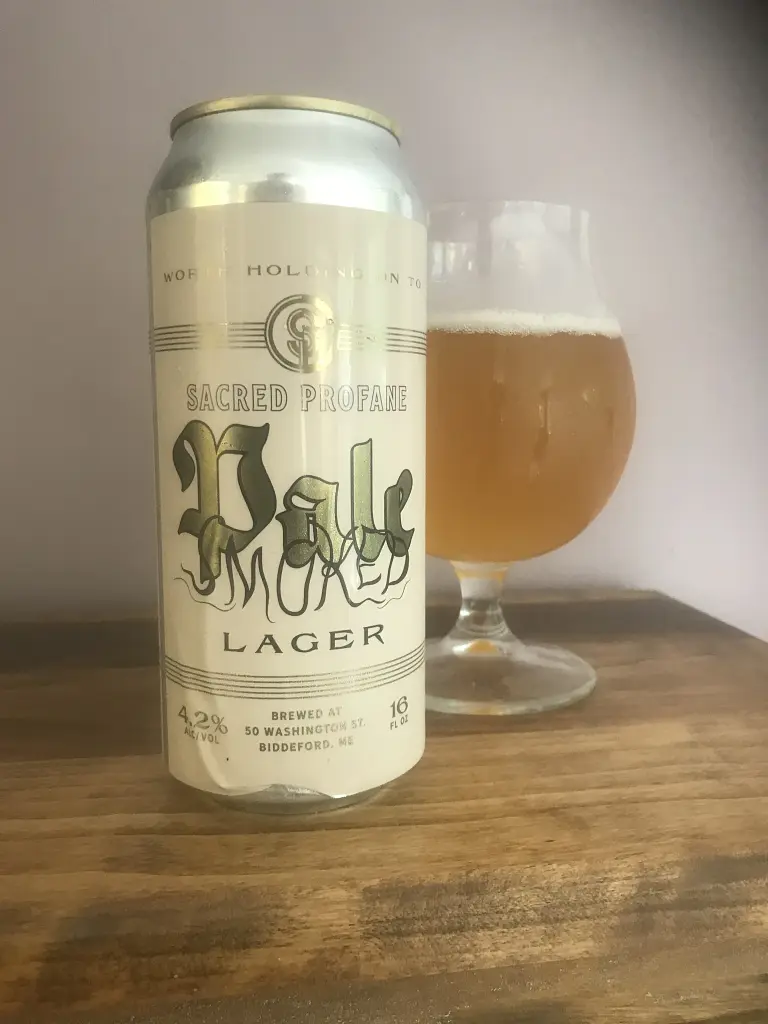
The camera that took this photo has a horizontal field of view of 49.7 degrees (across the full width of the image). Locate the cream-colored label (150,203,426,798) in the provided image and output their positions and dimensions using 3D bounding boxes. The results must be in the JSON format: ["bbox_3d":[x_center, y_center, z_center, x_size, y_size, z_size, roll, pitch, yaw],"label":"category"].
[{"bbox_3d":[-0.023,-0.003,0.207,0.067,0.127,0.067,-1,7,-10],"label":"cream-colored label"}]

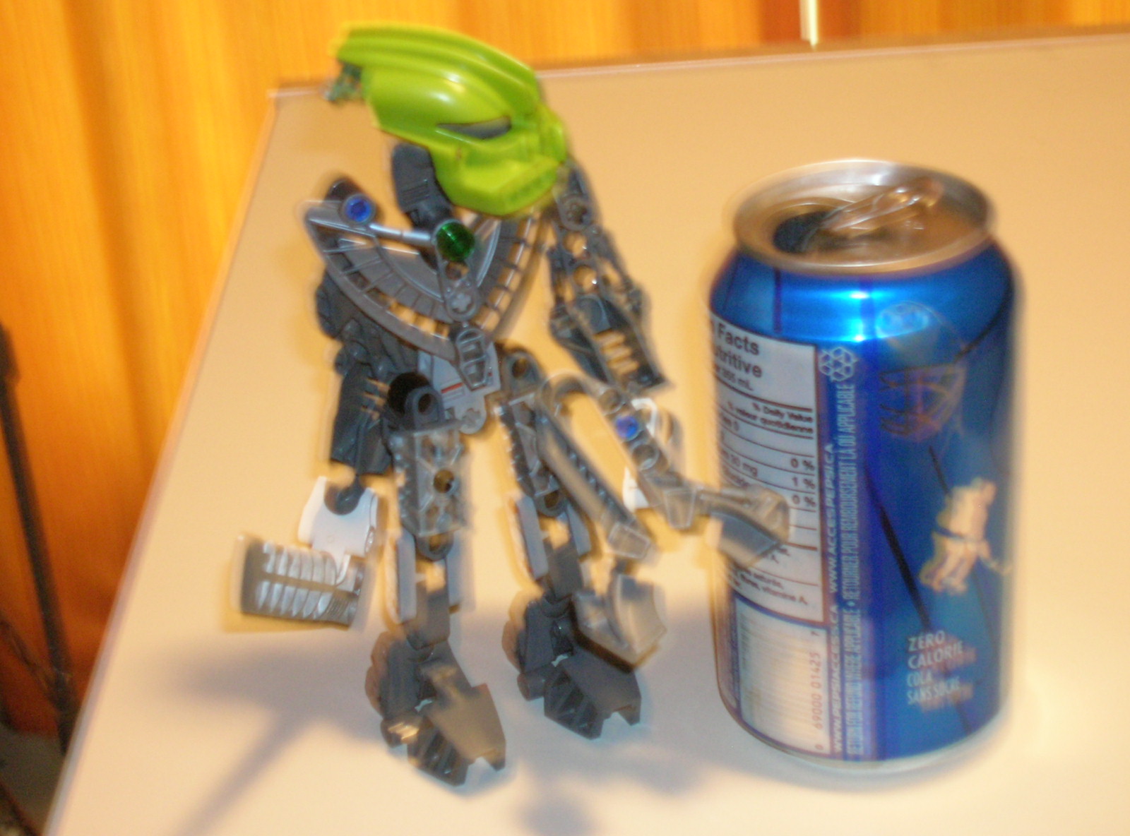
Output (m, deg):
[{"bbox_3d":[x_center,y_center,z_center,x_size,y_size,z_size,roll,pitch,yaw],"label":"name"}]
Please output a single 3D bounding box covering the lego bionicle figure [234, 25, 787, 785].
[{"bbox_3d":[-0.016,0.003,0.510,0.098,0.169,0.087,-18,30,-26],"label":"lego bionicle figure"}]

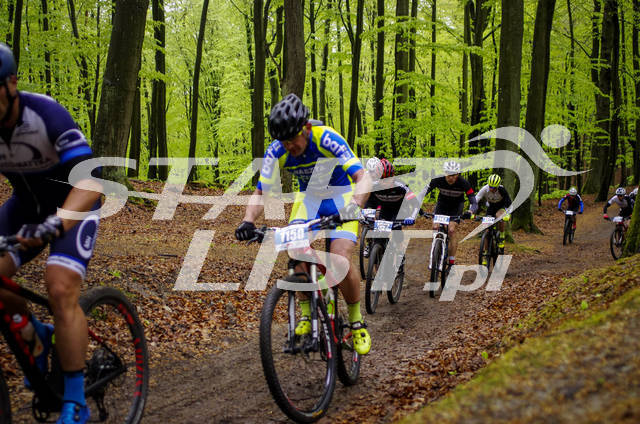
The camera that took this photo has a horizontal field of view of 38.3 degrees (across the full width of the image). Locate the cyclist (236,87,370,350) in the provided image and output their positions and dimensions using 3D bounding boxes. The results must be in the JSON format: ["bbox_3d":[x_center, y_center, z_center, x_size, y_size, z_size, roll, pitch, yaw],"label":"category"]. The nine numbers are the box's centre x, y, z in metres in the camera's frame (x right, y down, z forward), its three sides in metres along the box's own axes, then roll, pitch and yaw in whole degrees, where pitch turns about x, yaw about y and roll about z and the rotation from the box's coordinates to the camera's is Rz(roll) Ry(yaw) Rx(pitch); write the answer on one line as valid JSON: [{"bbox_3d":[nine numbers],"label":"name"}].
[{"bbox_3d":[-0.030,0.070,5.080,0.680,1.400,0.900,2,-1,13],"label":"cyclist"}]

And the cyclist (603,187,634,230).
[{"bbox_3d":[7.080,0.190,21.500,0.720,1.500,0.920,2,0,35],"label":"cyclist"}]

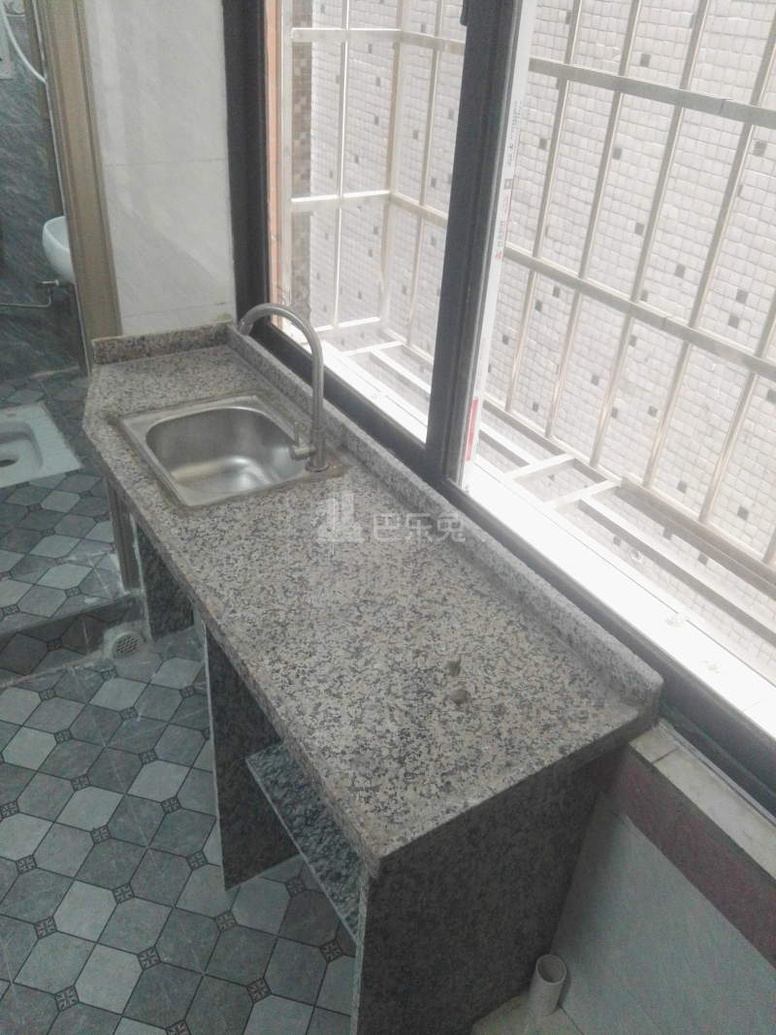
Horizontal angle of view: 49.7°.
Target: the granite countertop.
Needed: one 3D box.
[{"bbox_3d":[-0.191,-0.040,1.437,0.431,0.087,1.345,-17,39,-28],"label":"granite countertop"}]

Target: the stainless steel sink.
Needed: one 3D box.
[{"bbox_3d":[-0.308,-0.077,1.631,0.289,0.155,0.350,-17,39,-28],"label":"stainless steel sink"}]

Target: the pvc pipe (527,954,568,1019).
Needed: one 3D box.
[{"bbox_3d":[0.270,0.799,1.428,0.051,0.102,0.051,3,33,-2],"label":"pvc pipe"}]

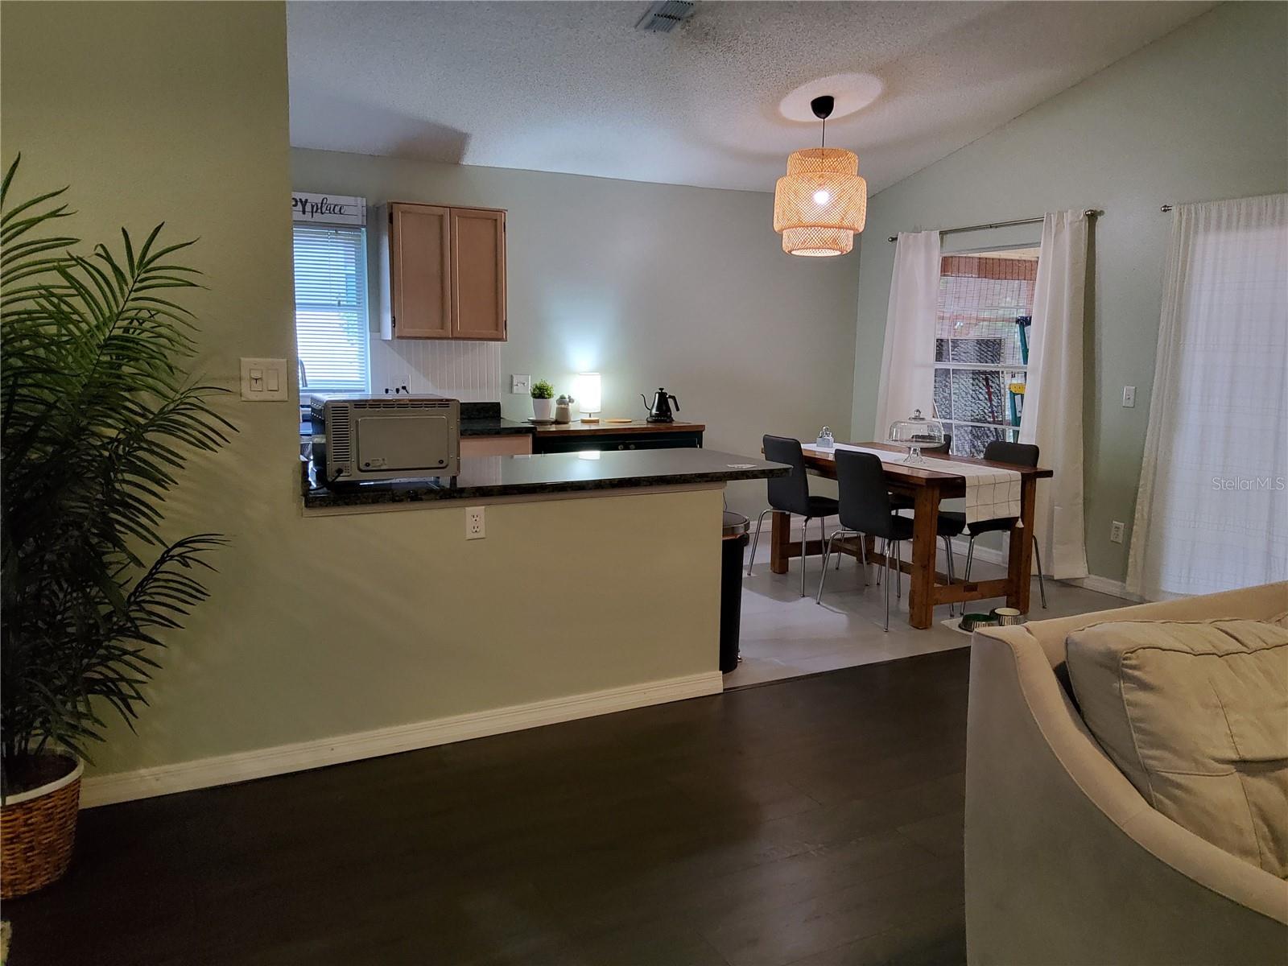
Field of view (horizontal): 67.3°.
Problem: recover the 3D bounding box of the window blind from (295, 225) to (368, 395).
[{"bbox_3d":[-2.037,-1.006,5.569,0.835,0.960,0.060,-4,9,-27],"label":"window blind"}]

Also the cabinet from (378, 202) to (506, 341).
[{"bbox_3d":[-1.188,-1.225,5.729,0.686,0.764,0.328,-4,9,-27],"label":"cabinet"}]

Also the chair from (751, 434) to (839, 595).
[{"bbox_3d":[0.984,0.159,5.756,0.535,0.872,0.552,-4,9,-27],"label":"chair"}]

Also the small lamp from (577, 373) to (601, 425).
[{"bbox_3d":[-0.349,-0.545,6.226,0.144,0.320,0.144,-4,9,-27],"label":"small lamp"}]

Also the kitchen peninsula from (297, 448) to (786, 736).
[{"bbox_3d":[-0.417,0.387,3.904,1.909,0.913,0.820,-4,9,-27],"label":"kitchen peninsula"}]

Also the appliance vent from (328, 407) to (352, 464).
[{"bbox_3d":[-0.957,-0.152,3.052,0.062,0.178,0.016,-4,9,-27],"label":"appliance vent"}]

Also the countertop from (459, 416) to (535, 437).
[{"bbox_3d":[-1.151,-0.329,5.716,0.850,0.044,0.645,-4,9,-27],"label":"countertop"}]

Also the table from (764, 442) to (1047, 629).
[{"bbox_3d":[1.426,0.240,5.549,0.835,0.766,1.442,-4,9,-27],"label":"table"}]

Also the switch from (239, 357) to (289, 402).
[{"bbox_3d":[-1.167,-0.317,2.979,0.137,0.128,0.013,-4,9,-27],"label":"switch"}]

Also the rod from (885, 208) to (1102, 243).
[{"bbox_3d":[2.172,-1.630,6.197,0.115,0.050,1.710,-4,9,-27],"label":"rod"}]

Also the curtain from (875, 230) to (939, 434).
[{"bbox_3d":[1.837,-0.679,6.843,0.119,2.138,0.636,-4,9,-27],"label":"curtain"}]

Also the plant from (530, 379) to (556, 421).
[{"bbox_3d":[-0.633,-0.520,6.081,0.150,0.262,0.150,1,8,0],"label":"plant"}]

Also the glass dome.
[{"bbox_3d":[1.518,-0.262,5.376,0.320,0.299,0.320,-4,9,-27],"label":"glass dome"}]

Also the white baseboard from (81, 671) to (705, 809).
[{"bbox_3d":[-0.739,0.878,3.387,2.386,0.085,0.020,-4,9,-27],"label":"white baseboard"}]

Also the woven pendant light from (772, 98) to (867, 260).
[{"bbox_3d":[0.968,-1.673,5.260,0.510,0.850,0.510,1,8,0],"label":"woven pendant light"}]

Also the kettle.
[{"bbox_3d":[0.109,-0.505,6.332,0.255,0.217,0.165,-2,9,-18],"label":"kettle"}]

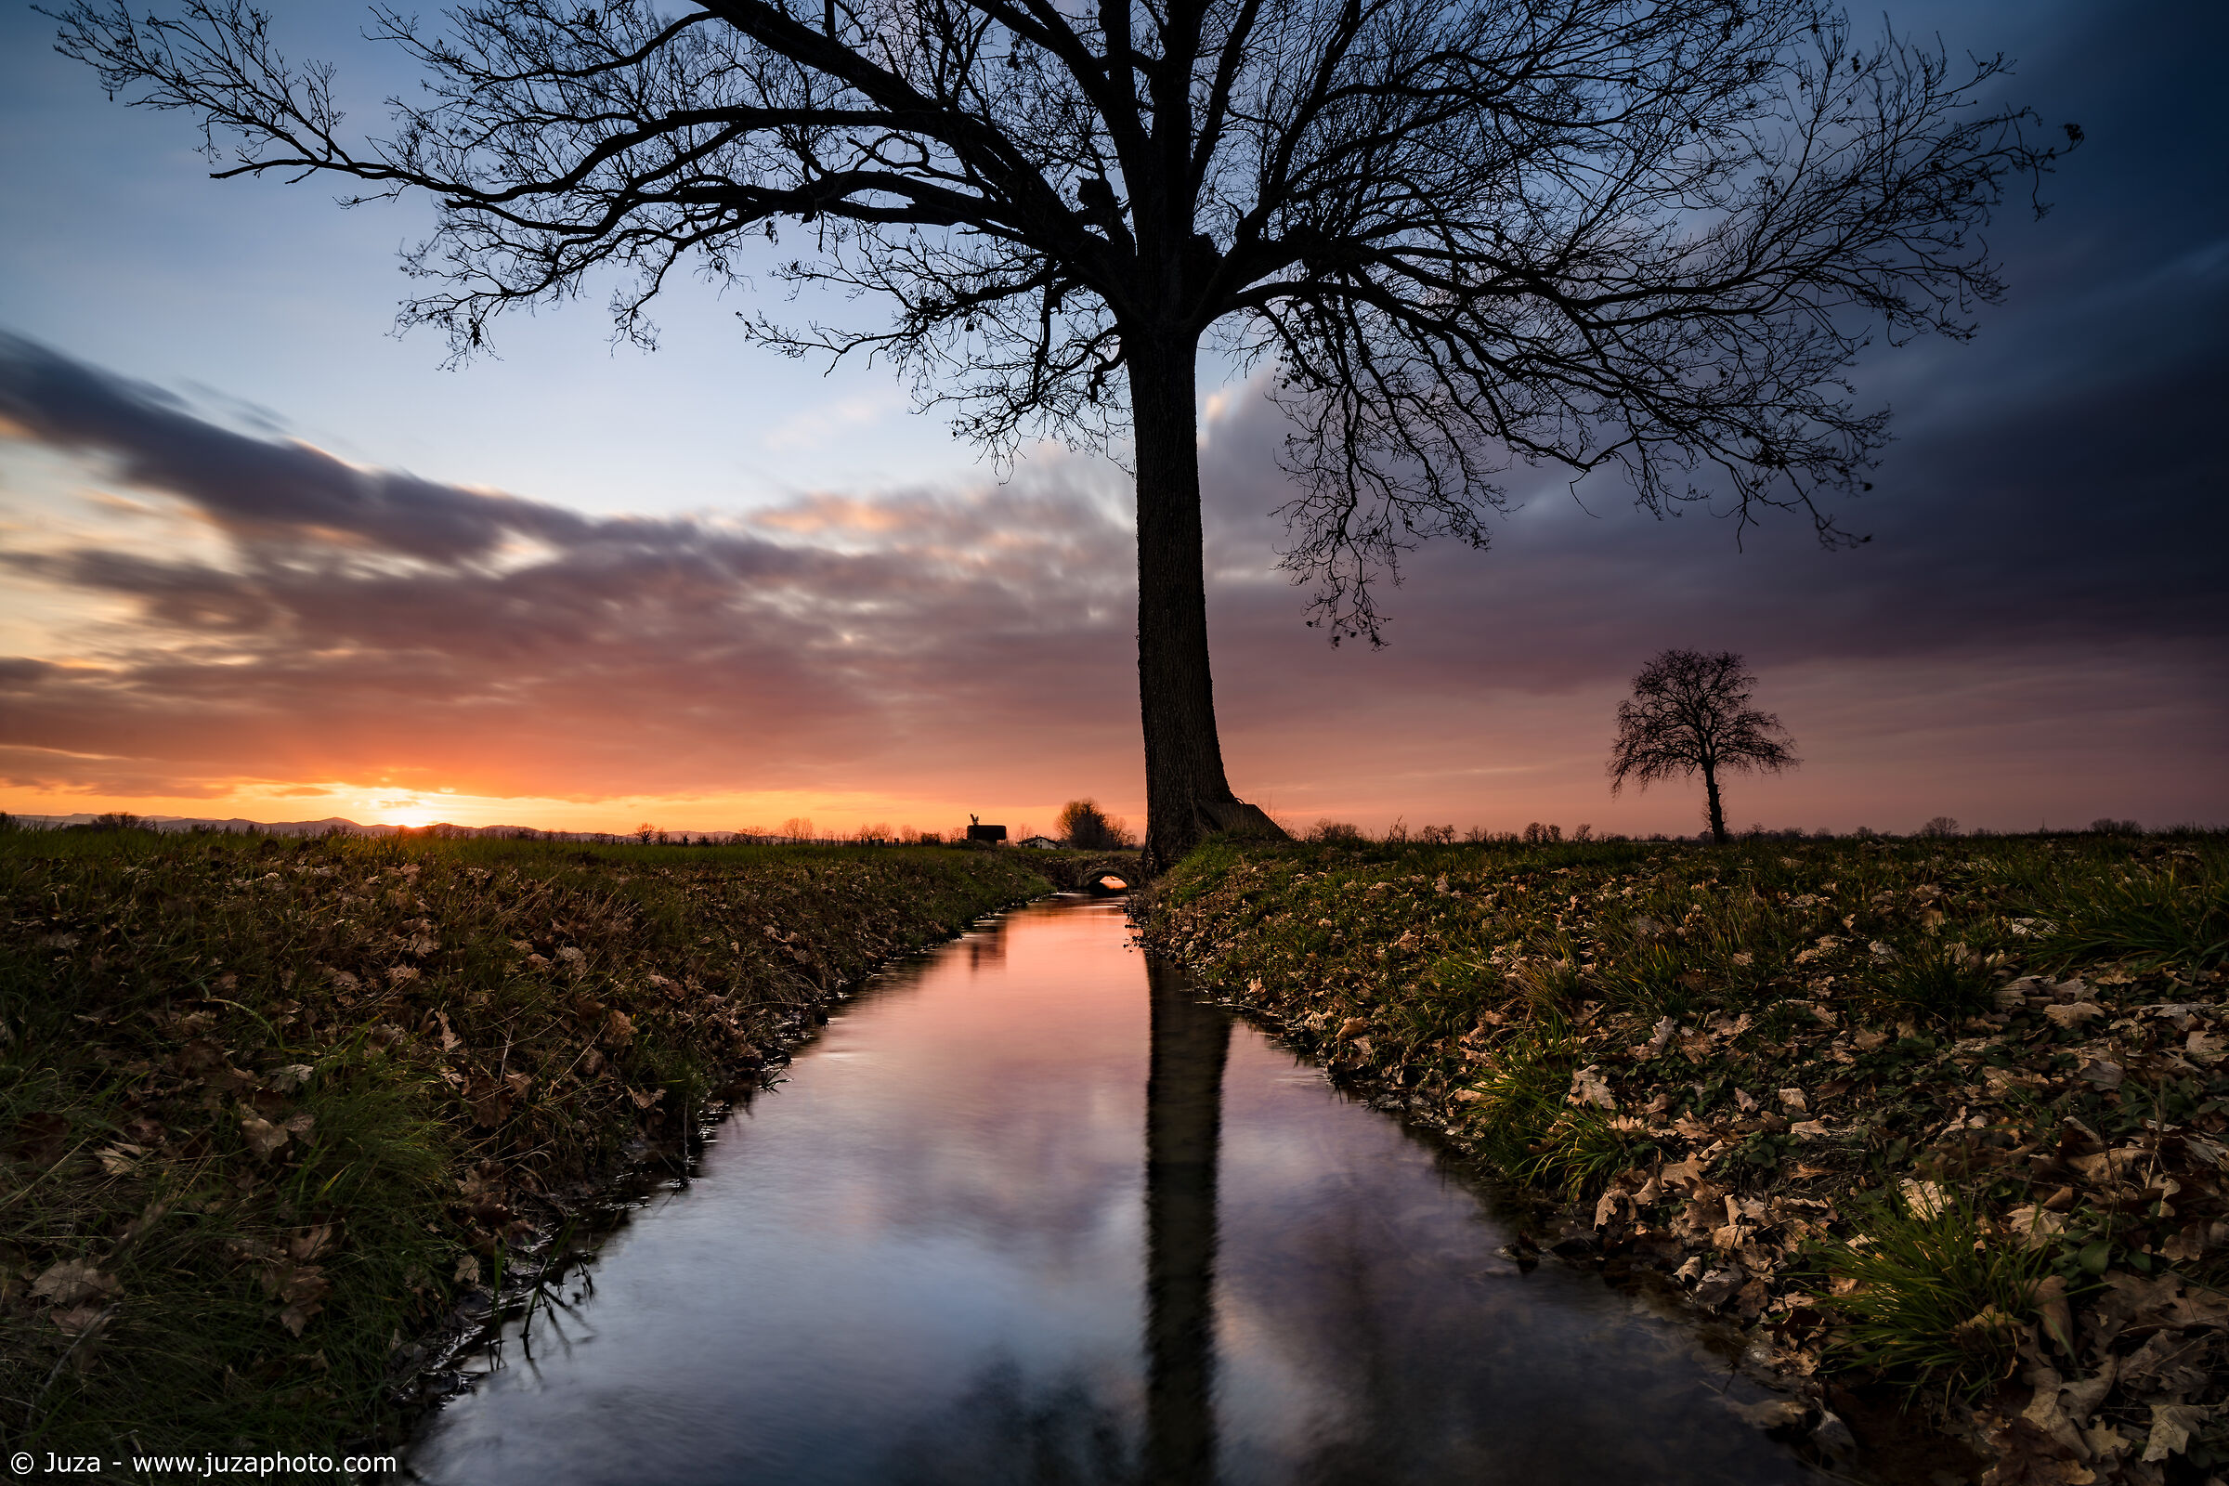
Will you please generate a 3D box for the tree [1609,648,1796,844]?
[{"bbox_3d":[26.400,0.200,50.000,7.800,8.800,7.600,0,-5,0],"label":"tree"}]

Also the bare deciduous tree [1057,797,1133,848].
[{"bbox_3d":[-2.440,9.300,130.000,8.600,6.100,7.800,0,-5,0],"label":"bare deciduous tree"}]

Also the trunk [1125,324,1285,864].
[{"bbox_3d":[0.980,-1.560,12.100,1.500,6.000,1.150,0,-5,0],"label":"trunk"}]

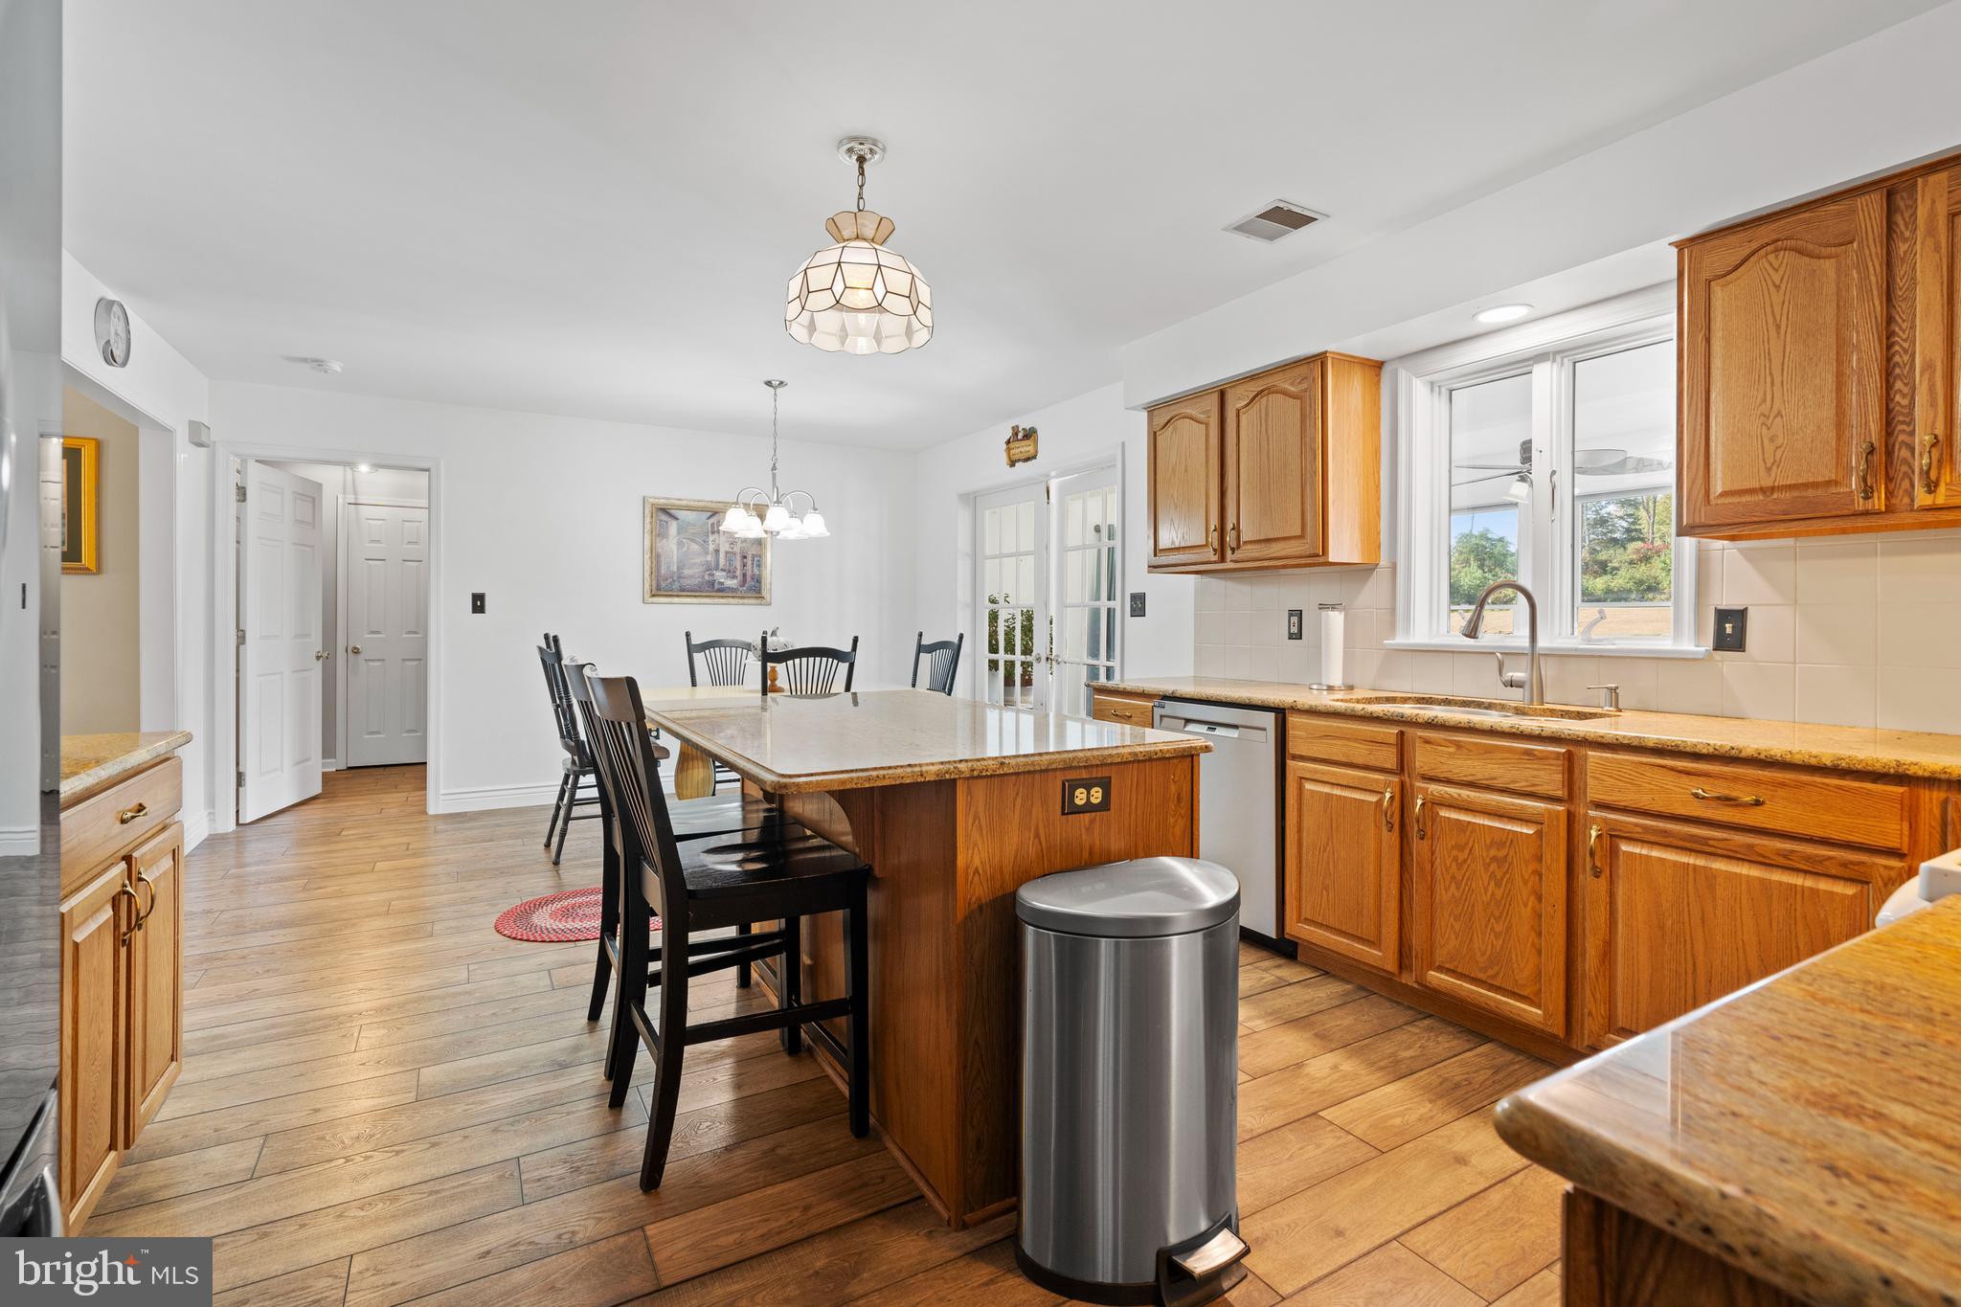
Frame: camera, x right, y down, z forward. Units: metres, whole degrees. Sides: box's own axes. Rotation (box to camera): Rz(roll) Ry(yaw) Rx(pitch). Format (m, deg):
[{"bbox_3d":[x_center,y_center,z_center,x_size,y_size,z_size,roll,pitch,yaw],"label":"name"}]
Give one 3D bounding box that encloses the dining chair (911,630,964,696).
[{"bbox_3d":[-0.424,0.469,4.673,0.520,1.080,0.460,-1,2,-32],"label":"dining chair"}]

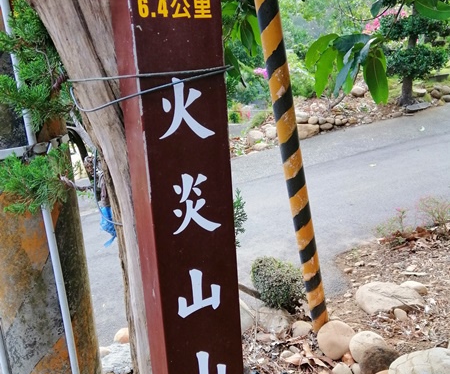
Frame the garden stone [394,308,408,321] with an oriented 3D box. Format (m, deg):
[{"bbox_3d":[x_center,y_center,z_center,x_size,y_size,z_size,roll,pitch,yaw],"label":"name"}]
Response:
[{"bbox_3d":[0.883,0.640,2.255,0.070,0.070,0.065,1,12,22],"label":"garden stone"}]

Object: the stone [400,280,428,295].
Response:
[{"bbox_3d":[1.020,0.552,2.453,0.165,0.085,0.130,1,13,23],"label":"stone"}]

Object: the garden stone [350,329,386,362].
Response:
[{"bbox_3d":[0.702,0.790,2.227,0.185,0.145,0.170,0,13,17],"label":"garden stone"}]

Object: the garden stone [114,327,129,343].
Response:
[{"bbox_3d":[-0.548,0.797,2.420,0.105,0.085,0.095,-8,15,-15],"label":"garden stone"}]

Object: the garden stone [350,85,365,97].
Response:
[{"bbox_3d":[3.246,-2.319,11.000,0.360,0.260,0.300,1,15,16],"label":"garden stone"}]

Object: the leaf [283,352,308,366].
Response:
[{"bbox_3d":[0.352,0.870,2.280,0.125,0.030,0.075,-2,15,8],"label":"leaf"}]

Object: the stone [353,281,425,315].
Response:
[{"bbox_3d":[0.854,0.579,2.339,0.350,0.155,0.260,1,12,20],"label":"stone"}]

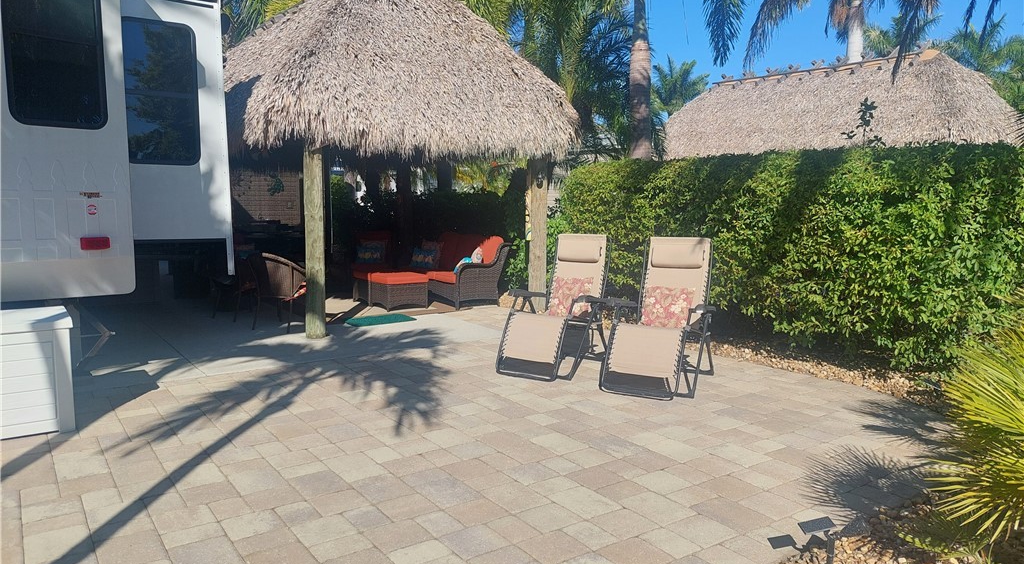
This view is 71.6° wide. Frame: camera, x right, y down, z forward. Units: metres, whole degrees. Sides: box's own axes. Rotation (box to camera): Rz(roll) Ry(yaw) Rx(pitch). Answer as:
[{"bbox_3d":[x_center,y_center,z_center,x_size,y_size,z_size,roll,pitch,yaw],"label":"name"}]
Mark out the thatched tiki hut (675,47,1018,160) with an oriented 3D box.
[{"bbox_3d":[6.914,-2.724,16.815,4.200,4.500,8.300,-4,8,-35],"label":"thatched tiki hut"}]

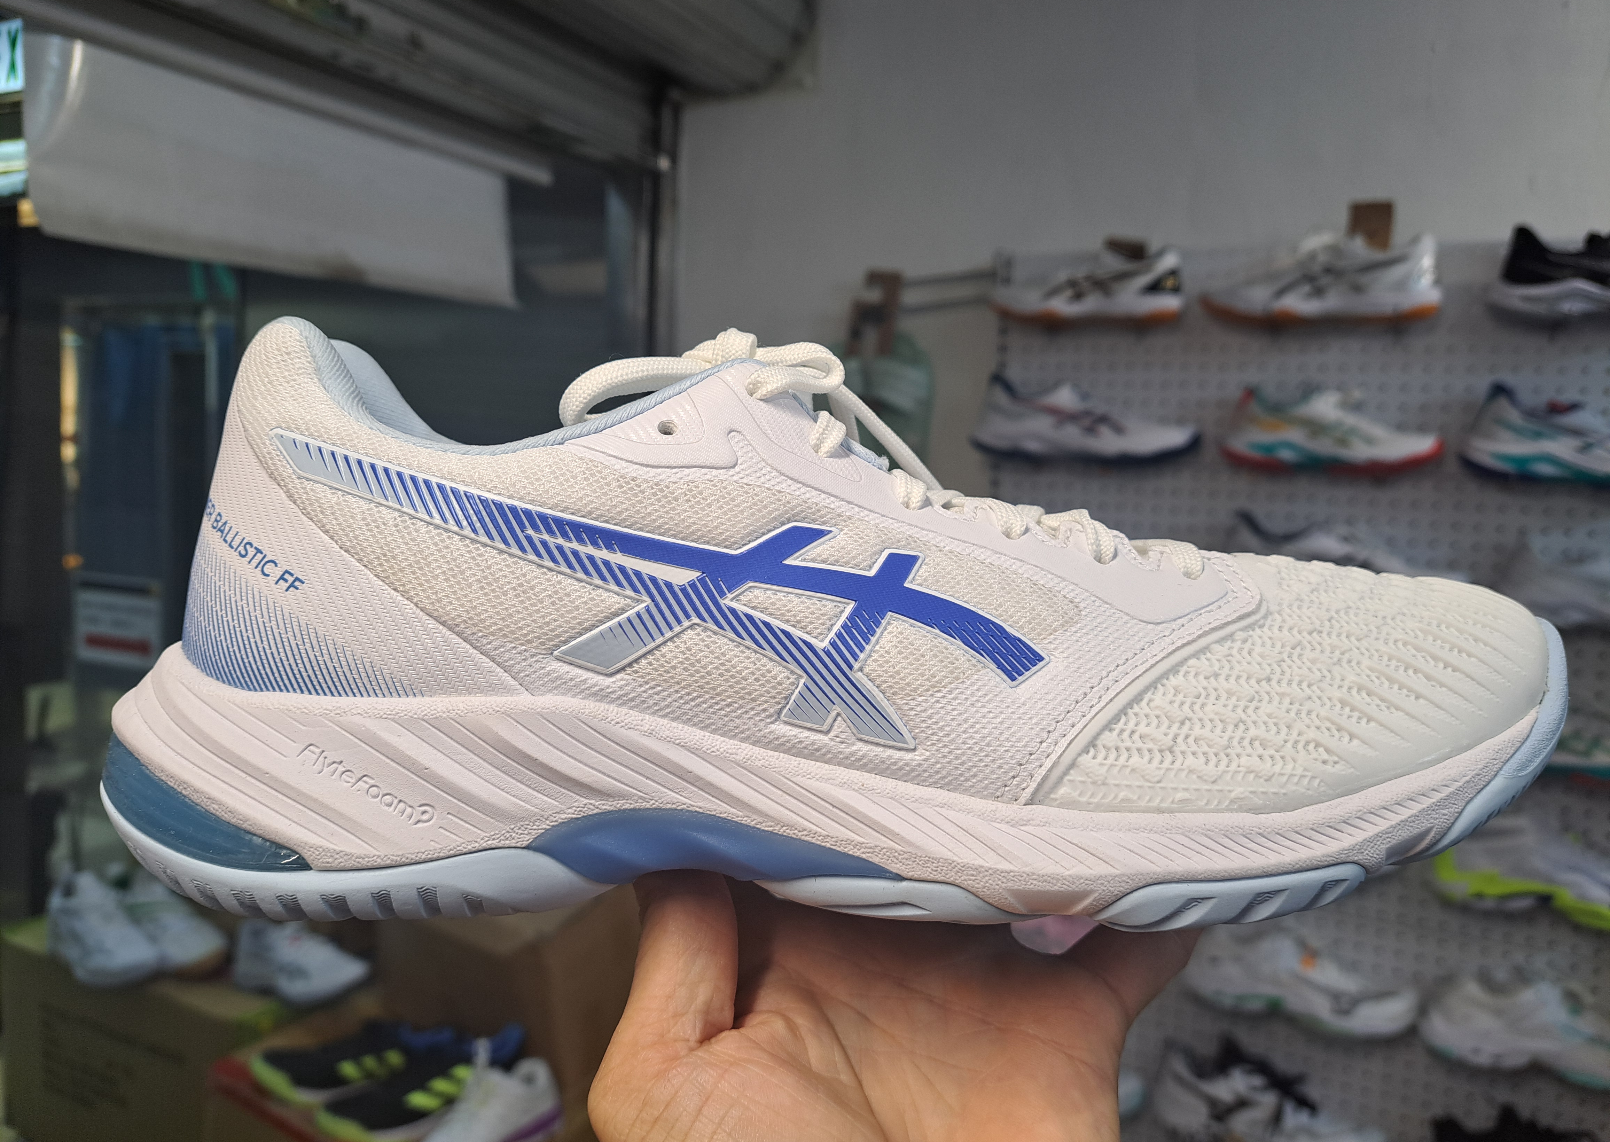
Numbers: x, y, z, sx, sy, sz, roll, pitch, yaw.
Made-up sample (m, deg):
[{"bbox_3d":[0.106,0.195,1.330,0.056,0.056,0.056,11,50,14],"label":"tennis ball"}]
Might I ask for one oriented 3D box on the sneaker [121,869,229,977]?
[{"bbox_3d":[-1.013,0.570,1.786,0.283,0.115,0.105,7,6,38],"label":"sneaker"}]

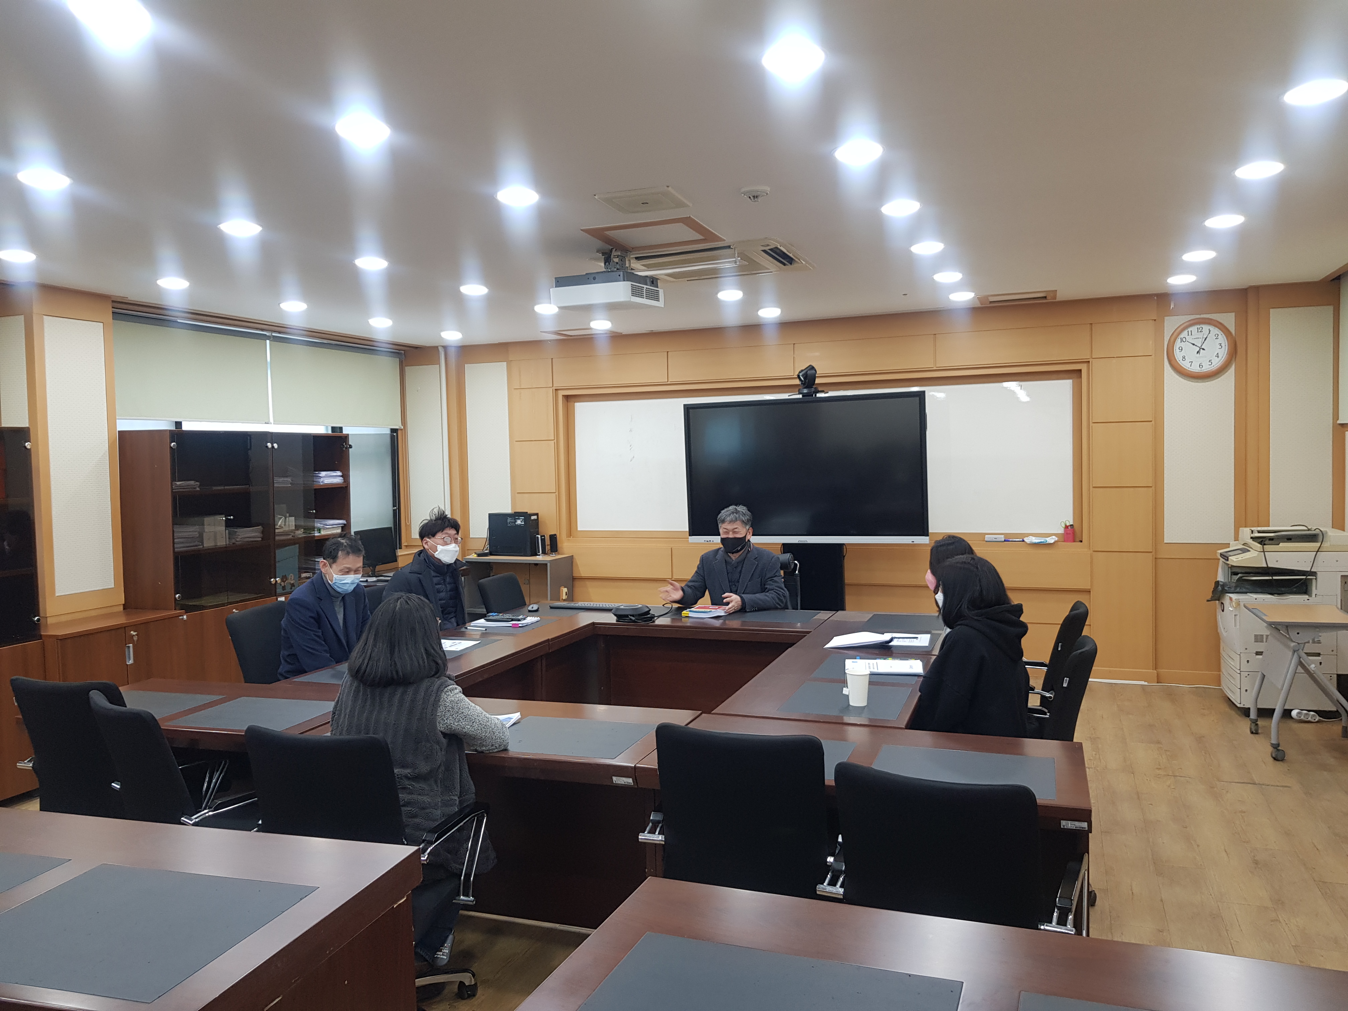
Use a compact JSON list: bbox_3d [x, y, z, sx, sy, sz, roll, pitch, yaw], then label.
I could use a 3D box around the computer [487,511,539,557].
[{"bbox_3d":[-1.339,0.246,8.518,0.410,0.360,0.175,0,2,20],"label":"computer"}]

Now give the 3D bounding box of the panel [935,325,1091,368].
[{"bbox_3d":[2.472,-1.167,7.419,1.080,0.250,0.030,0,2,20],"label":"panel"}]

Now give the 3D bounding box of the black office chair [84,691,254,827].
[{"bbox_3d":[-1.518,1.047,3.358,0.580,0.910,0.600,1,4,39],"label":"black office chair"}]

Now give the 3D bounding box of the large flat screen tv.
[{"bbox_3d":[0.911,-0.243,7.120,1.724,1.018,0.090,0,3,21],"label":"large flat screen tv"}]

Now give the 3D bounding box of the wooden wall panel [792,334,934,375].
[{"bbox_3d":[1.373,-1.100,7.400,1.035,0.228,0.030,0,3,21],"label":"wooden wall panel"}]

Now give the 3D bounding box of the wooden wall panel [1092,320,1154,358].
[{"bbox_3d":[2.990,-1.100,6.741,0.375,0.243,0.025,0,3,21],"label":"wooden wall panel"}]

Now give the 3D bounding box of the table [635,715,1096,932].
[{"bbox_3d":[0.566,1.105,3.009,1.225,0.740,0.620,0,2,22],"label":"table"}]

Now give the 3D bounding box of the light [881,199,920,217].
[{"bbox_3d":[1.004,-1.319,4.497,0.160,0.030,0.160,0,2,20],"label":"light"}]

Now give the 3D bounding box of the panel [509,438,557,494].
[{"bbox_3d":[-1.150,-0.321,8.369,0.365,0.438,0.025,0,3,21],"label":"panel"}]

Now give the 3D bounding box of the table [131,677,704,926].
[{"bbox_3d":[-1.148,1.110,3.614,2.420,0.740,0.620,0,3,19],"label":"table"}]

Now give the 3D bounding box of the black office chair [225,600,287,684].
[{"bbox_3d":[-1.824,0.974,5.061,0.600,0.940,0.600,-1,2,16],"label":"black office chair"}]

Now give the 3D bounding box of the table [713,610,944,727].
[{"bbox_3d":[0.836,1.014,4.418,0.660,0.735,2.250,0,3,21],"label":"table"}]

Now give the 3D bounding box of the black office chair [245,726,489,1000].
[{"bbox_3d":[-0.812,1.046,2.925,0.600,0.920,0.620,0,2,20],"label":"black office chair"}]

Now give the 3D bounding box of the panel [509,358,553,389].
[{"bbox_3d":[-1.176,-1.086,8.381,0.390,0.236,0.030,0,3,21],"label":"panel"}]

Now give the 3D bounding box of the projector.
[{"bbox_3d":[-0.313,-1.001,4.770,0.405,0.130,0.380,0,3,21],"label":"projector"}]

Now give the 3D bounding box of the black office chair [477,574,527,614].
[{"bbox_3d":[-0.822,0.887,6.073,0.600,0.900,0.580,0,3,21],"label":"black office chair"}]

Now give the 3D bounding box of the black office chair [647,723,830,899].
[{"bbox_3d":[0.283,1.024,2.882,0.580,0.910,0.600,0,3,23],"label":"black office chair"}]

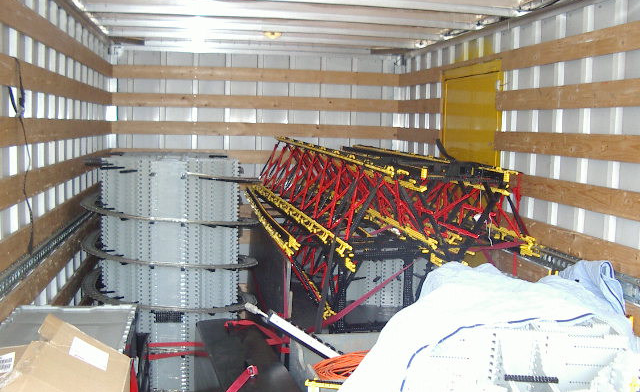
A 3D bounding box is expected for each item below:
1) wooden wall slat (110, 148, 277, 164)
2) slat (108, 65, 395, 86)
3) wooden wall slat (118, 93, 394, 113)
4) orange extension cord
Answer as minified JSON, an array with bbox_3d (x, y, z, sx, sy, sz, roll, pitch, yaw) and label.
[{"bbox_3d":[-0.527,-0.333,6.075,2.430,0.112,0.022,1,6,-10],"label":"wooden wall slat"},{"bbox_3d":[-0.502,-1.024,6.005,2.430,0.112,0.022,1,6,-10],"label":"slat"},{"bbox_3d":[-0.509,-0.796,6.029,2.430,0.112,0.022,1,6,-10],"label":"wooden wall slat"},{"bbox_3d":[0.139,0.592,2.480,0.330,0.060,0.230,1,6,-10],"label":"orange extension cord"}]

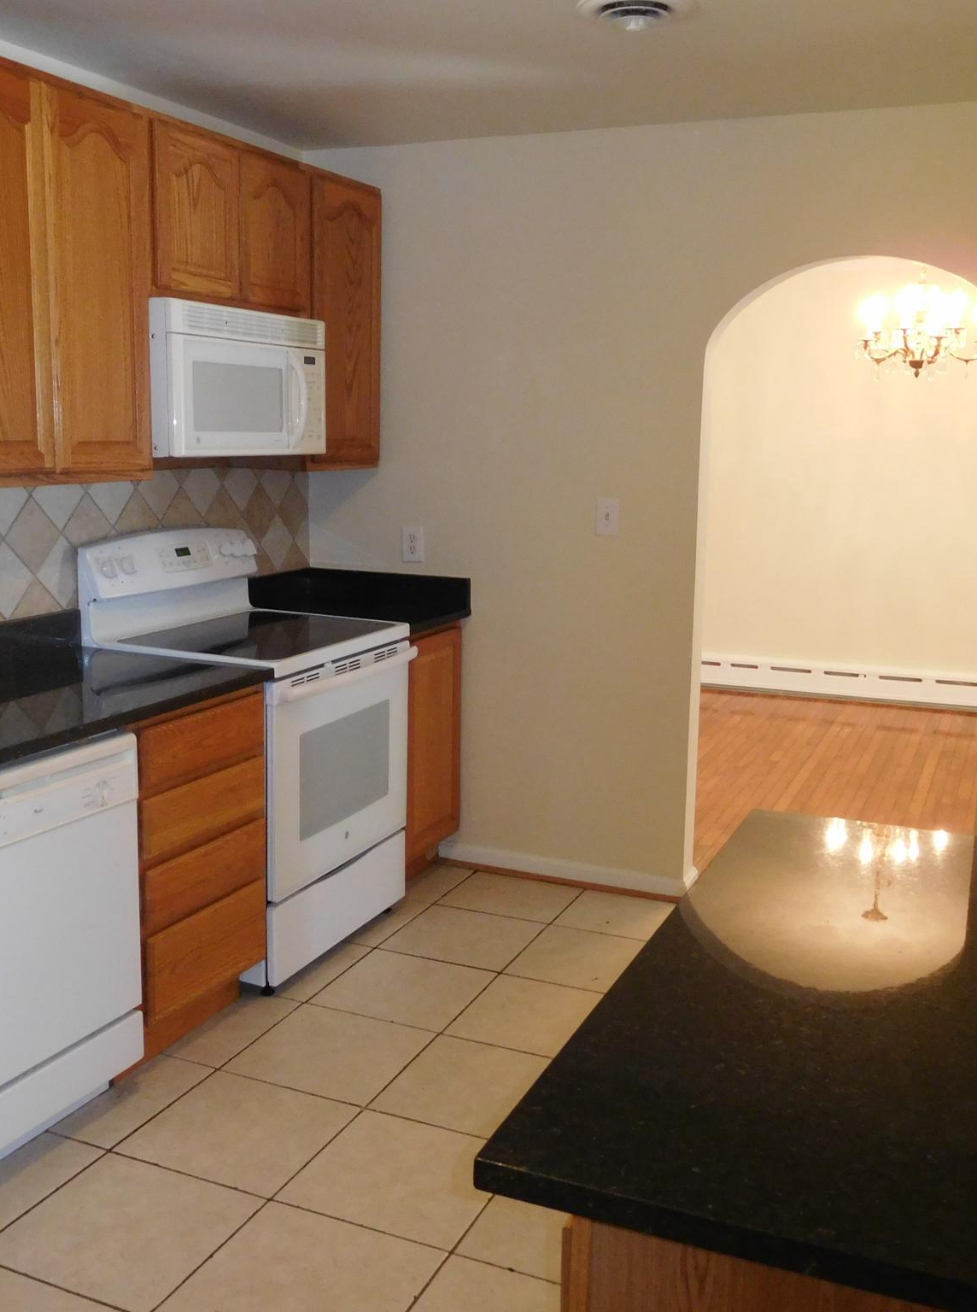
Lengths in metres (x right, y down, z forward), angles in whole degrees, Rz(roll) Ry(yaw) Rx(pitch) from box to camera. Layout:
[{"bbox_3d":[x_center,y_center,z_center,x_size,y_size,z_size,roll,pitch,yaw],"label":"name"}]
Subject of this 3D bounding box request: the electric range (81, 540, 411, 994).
[{"bbox_3d":[-0.681,0.257,3.763,0.681,1.194,0.768,5,11,23],"label":"electric range"}]

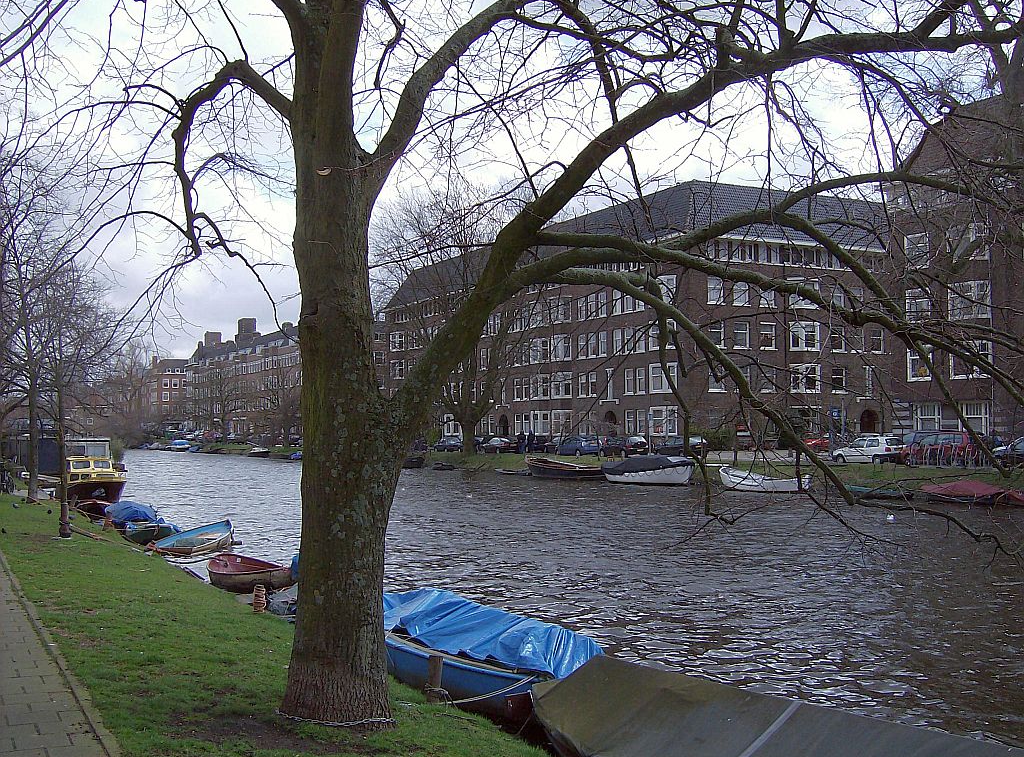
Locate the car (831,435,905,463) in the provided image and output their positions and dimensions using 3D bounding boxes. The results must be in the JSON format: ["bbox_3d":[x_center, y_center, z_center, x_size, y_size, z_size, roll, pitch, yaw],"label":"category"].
[{"bbox_3d":[19.126,3.827,60.000,1.700,1.420,4.000,2,-3,-30],"label":"car"}]

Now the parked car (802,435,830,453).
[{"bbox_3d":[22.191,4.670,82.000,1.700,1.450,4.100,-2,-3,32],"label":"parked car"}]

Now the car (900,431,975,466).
[{"bbox_3d":[21.546,3.497,56.000,1.760,1.680,4.350,2,-3,-30],"label":"car"}]

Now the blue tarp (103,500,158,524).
[{"bbox_3d":[-10.009,3.512,29.500,1.200,0.550,2.100,2,-3,-29],"label":"blue tarp"}]

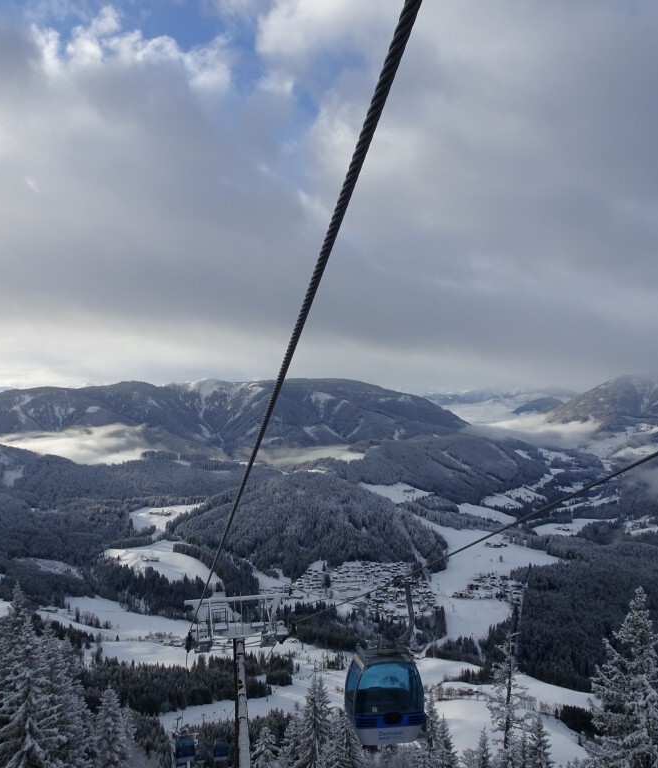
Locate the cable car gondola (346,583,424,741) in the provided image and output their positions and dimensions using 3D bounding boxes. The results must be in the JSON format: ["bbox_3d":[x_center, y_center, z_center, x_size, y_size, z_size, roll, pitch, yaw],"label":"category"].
[{"bbox_3d":[1.550,7.280,19.500,1.850,4.100,1.950,3,1,-11],"label":"cable car gondola"}]

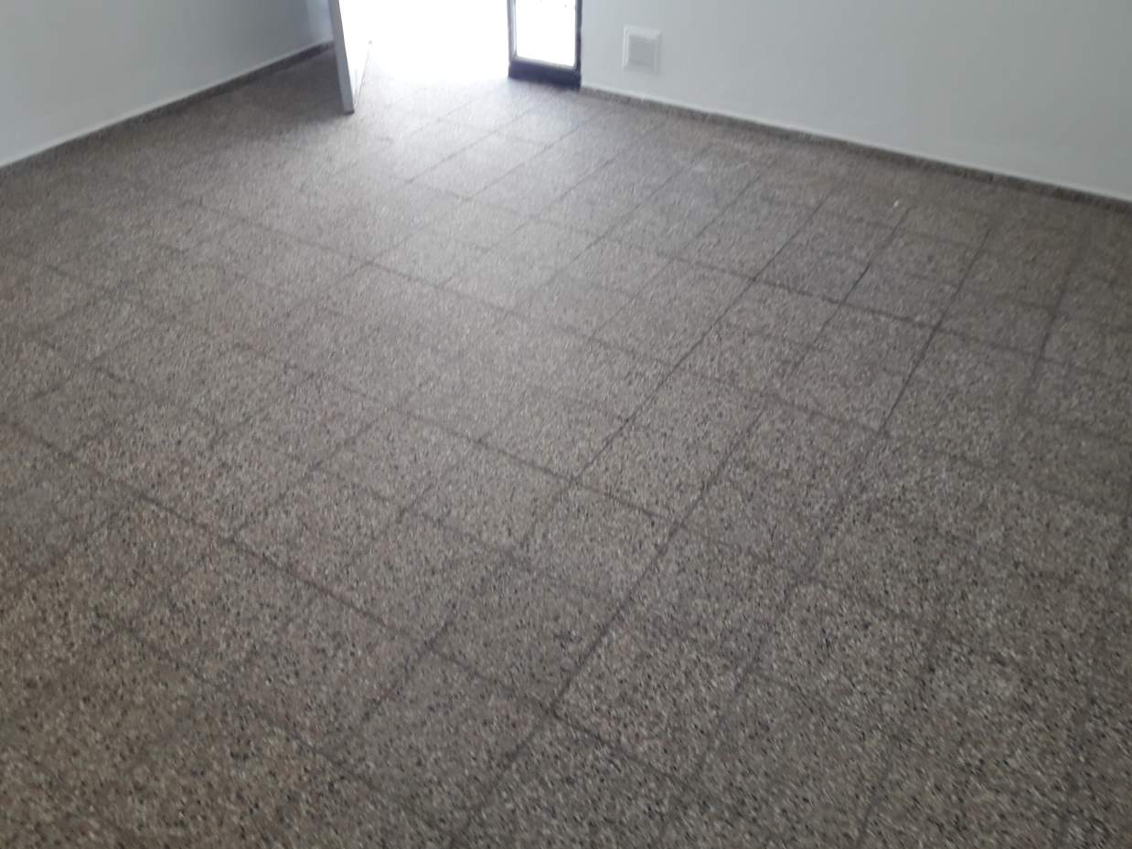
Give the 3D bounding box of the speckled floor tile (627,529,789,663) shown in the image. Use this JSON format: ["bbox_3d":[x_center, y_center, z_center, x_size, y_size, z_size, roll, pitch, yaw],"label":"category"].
[{"bbox_3d":[0.334,0.377,2.053,0.298,0.020,0.298,21,43,24],"label":"speckled floor tile"}]

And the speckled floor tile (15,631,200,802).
[{"bbox_3d":[-0.902,0.569,1.815,0.298,0.020,0.298,21,43,24],"label":"speckled floor tile"}]

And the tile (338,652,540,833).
[{"bbox_3d":[-0.240,0.609,1.782,0.295,0.020,0.295,21,43,24],"label":"tile"}]

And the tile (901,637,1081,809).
[{"bbox_3d":[0.842,0.579,1.813,0.295,0.020,0.295,21,43,24],"label":"tile"}]

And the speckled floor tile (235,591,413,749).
[{"bbox_3d":[-0.490,0.505,1.894,0.298,0.020,0.298,21,43,24],"label":"speckled floor tile"}]

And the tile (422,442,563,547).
[{"bbox_3d":[-0.180,0.184,2.296,0.298,0.020,0.298,21,43,24],"label":"tile"}]

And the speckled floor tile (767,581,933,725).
[{"bbox_3d":[0.591,0.474,1.931,0.298,0.020,0.298,21,43,24],"label":"speckled floor tile"}]

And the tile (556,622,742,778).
[{"bbox_3d":[0.179,0.538,1.852,0.298,0.020,0.298,21,43,24],"label":"tile"}]

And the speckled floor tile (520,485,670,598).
[{"bbox_3d":[0.073,0.276,2.195,0.295,0.020,0.295,21,43,24],"label":"speckled floor tile"}]

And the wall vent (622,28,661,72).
[{"bbox_3d":[0.346,-1.735,4.254,0.188,0.190,0.022,21,43,24],"label":"wall vent"}]

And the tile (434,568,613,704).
[{"bbox_3d":[-0.084,0.447,1.983,0.295,0.020,0.295,21,43,24],"label":"tile"}]

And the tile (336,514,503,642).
[{"bbox_3d":[-0.333,0.345,2.112,0.295,0.020,0.295,21,43,24],"label":"tile"}]

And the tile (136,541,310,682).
[{"bbox_3d":[-0.747,0.409,2.016,0.298,0.020,0.298,21,43,24],"label":"tile"}]

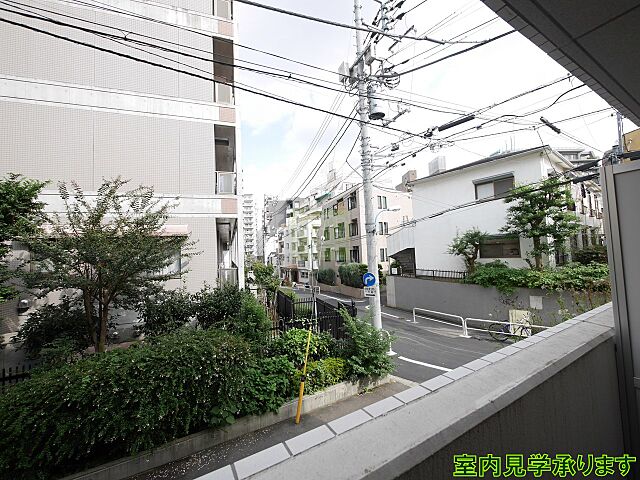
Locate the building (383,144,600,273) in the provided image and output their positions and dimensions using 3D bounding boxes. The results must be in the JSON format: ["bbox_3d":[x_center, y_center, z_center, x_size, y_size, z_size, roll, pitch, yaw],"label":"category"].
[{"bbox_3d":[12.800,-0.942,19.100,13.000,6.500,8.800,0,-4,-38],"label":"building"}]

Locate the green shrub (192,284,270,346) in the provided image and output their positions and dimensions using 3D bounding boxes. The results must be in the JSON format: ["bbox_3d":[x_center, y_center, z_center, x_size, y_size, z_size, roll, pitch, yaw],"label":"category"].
[{"bbox_3d":[-2.470,2.130,7.300,1.900,1.650,1.350,-1,-3,-24],"label":"green shrub"}]

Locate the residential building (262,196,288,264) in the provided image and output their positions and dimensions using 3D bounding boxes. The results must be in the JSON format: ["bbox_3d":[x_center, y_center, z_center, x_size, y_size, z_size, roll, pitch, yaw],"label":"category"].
[{"bbox_3d":[-14.792,-1.504,86.000,11.000,24.000,11.000,-4,-3,30],"label":"residential building"}]

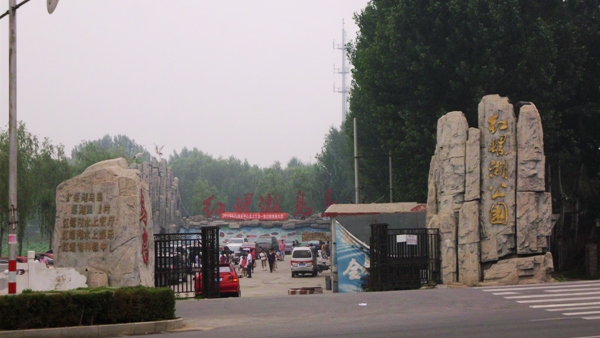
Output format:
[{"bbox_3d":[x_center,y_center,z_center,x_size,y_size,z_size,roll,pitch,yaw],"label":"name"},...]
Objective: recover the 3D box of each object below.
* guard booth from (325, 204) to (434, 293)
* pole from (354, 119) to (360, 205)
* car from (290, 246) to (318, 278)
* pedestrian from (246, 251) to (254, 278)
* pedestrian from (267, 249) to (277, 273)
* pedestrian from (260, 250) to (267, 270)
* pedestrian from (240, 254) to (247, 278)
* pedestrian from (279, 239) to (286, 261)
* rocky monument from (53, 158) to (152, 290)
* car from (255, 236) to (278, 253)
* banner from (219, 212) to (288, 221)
[{"bbox_3d":[3.246,3.165,50.700,4.700,3.500,3.000,0,-1,-8],"label":"guard booth"},{"bbox_3d":[3.296,1.725,71.914,0.240,9.200,0.240,-1,-1,0],"label":"pole"},{"bbox_3d":[0.241,6.075,82.300,1.520,1.880,3.800,0,-1,4],"label":"car"},{"bbox_3d":[-3.128,5.966,79.000,0.340,1.720,0.480,0,-1,-15],"label":"pedestrian"},{"bbox_3d":[-1.897,6.134,84.500,0.550,1.620,0.350,0,-1,0],"label":"pedestrian"},{"bbox_3d":[-2.553,6.418,89.000,0.500,1.510,0.320,0,-1,0],"label":"pedestrian"},{"bbox_3d":[-3.541,6.152,80.000,0.420,1.390,0.300,0,-1,18],"label":"pedestrian"},{"bbox_3d":[-1.378,6.566,102.000,0.520,1.670,0.320,0,-1,0],"label":"pedestrian"},{"bbox_3d":[-7.017,2.112,45.300,3.400,4.850,1.900,0,-1,5],"label":"rocky monument"},{"bbox_3d":[-2.834,6.726,108.000,1.620,1.820,4.100,0,-1,10],"label":"car"},{"bbox_3d":[-4.557,4.655,124.000,6.400,0.680,0.060,0,-1,0],"label":"banner"}]

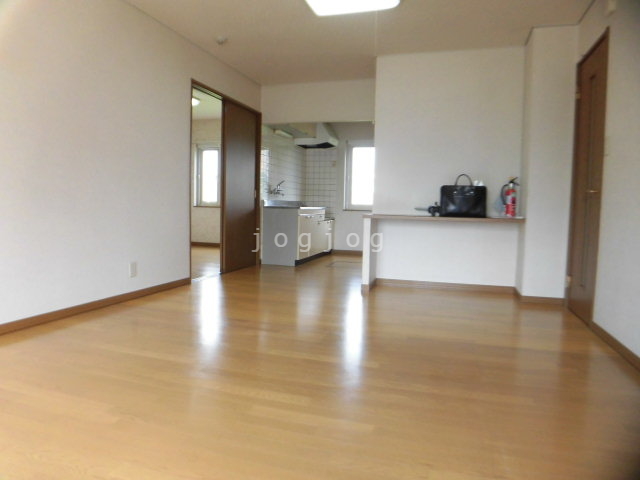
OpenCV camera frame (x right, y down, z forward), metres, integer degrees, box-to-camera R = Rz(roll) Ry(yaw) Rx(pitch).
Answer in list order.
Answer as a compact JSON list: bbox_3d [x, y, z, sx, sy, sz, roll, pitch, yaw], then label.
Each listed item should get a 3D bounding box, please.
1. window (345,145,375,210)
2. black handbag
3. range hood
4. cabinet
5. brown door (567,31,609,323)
[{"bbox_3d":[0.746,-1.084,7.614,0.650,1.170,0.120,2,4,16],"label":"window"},{"bbox_3d":[1.297,-0.395,3.995,0.390,0.390,0.130,2,4,16],"label":"black handbag"},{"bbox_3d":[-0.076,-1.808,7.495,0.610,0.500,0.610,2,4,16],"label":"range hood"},{"bbox_3d":[-0.278,-0.119,7.308,0.560,0.820,2.300,2,4,15],"label":"cabinet"},{"bbox_3d":[1.996,-0.404,3.323,0.060,2.005,0.775,2,4,16],"label":"brown door"}]

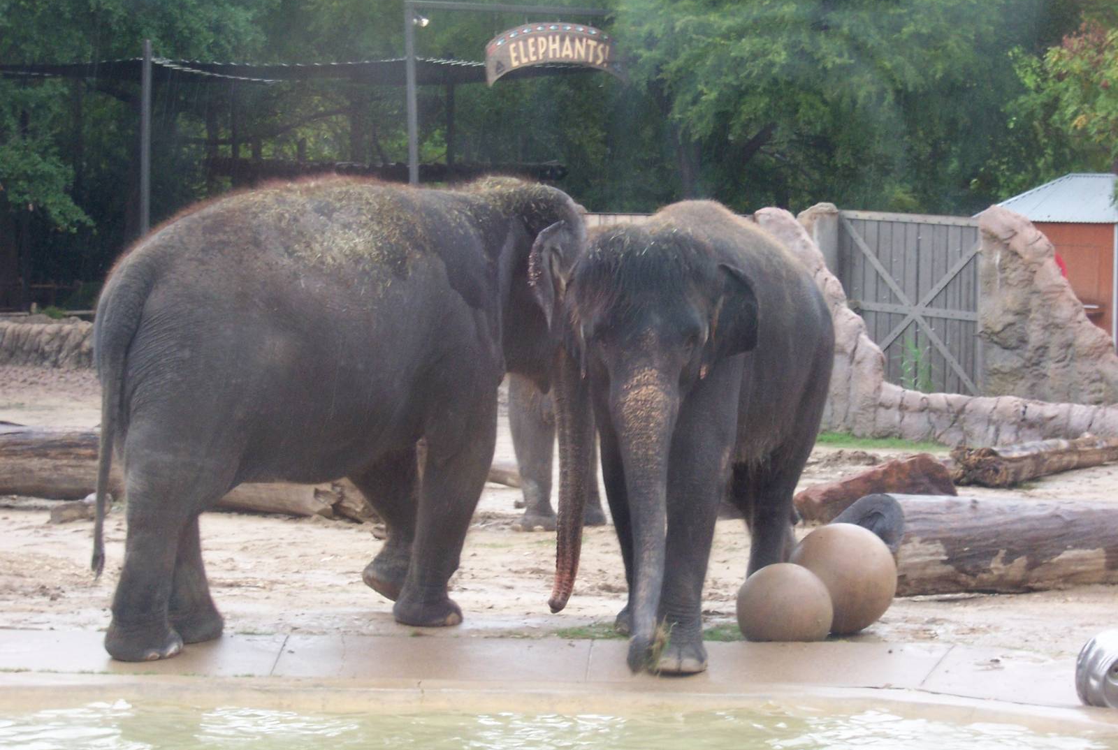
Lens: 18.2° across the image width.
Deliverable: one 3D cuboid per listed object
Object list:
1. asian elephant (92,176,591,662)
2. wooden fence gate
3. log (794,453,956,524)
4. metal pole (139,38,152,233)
[{"bbox_3d":[-1.136,0.164,19.197,3.000,2.500,1.220,-2,5,-31],"label":"asian elephant"},{"bbox_3d":[3.457,-0.614,33.800,1.650,1.920,0.100,3,5,29],"label":"wooden fence gate"},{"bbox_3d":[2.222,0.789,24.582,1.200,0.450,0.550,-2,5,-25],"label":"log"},{"bbox_3d":[-5.671,-2.835,47.849,0.110,3.650,0.110,1,5,0],"label":"metal pole"}]

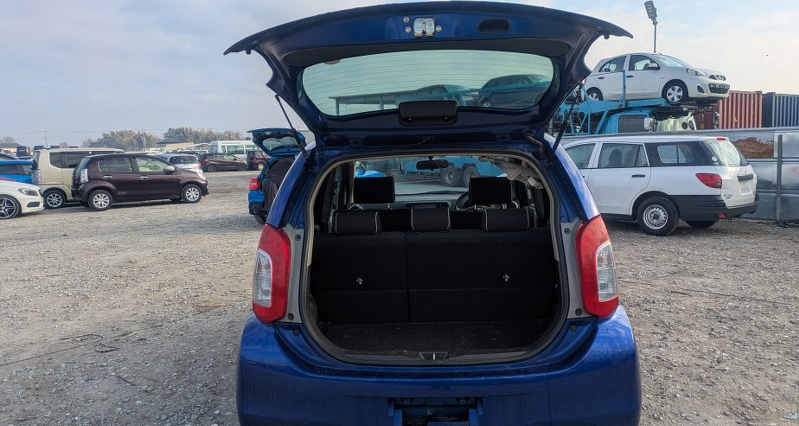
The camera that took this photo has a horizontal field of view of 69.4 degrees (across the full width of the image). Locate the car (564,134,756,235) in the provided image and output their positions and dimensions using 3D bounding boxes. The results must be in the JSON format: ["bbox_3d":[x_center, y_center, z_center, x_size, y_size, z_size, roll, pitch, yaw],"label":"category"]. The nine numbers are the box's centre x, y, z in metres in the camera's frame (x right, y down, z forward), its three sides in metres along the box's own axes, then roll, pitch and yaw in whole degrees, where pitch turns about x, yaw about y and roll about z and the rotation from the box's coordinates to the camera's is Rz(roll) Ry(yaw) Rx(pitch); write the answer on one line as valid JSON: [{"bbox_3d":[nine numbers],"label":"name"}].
[{"bbox_3d":[3.562,-0.556,10.069,1.695,1.505,4.400,-8,9,-43],"label":"car"}]

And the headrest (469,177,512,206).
[{"bbox_3d":[0.541,-0.130,3.435,0.260,0.170,0.110,-1,7,3],"label":"headrest"}]

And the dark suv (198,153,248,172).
[{"bbox_3d":[-14.166,-4.087,47.000,3.800,1.500,1.690,-5,7,-23],"label":"dark suv"}]

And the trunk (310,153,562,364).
[{"bbox_3d":[0.139,0.162,2.495,1.080,0.830,0.560,-1,7,3],"label":"trunk"}]

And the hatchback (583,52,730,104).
[{"bbox_3d":[7.128,-3.739,16.130,1.665,1.515,3.800,-6,11,-34],"label":"hatchback"}]

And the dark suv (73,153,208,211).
[{"bbox_3d":[-7.557,-1.004,17.077,3.650,1.535,1.665,-7,9,-38],"label":"dark suv"}]

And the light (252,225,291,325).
[{"bbox_3d":[-0.545,0.258,2.424,0.200,0.410,0.210,-1,7,3],"label":"light"}]

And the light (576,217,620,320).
[{"bbox_3d":[0.812,0.224,2.342,0.200,0.410,0.210,-1,7,3],"label":"light"}]

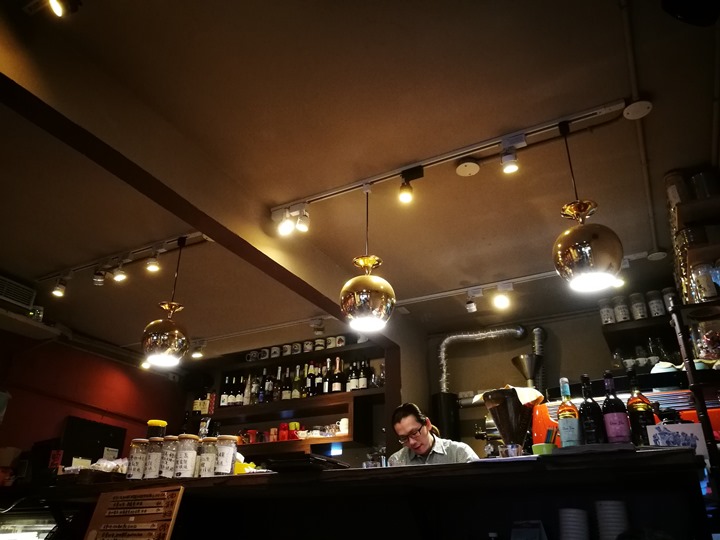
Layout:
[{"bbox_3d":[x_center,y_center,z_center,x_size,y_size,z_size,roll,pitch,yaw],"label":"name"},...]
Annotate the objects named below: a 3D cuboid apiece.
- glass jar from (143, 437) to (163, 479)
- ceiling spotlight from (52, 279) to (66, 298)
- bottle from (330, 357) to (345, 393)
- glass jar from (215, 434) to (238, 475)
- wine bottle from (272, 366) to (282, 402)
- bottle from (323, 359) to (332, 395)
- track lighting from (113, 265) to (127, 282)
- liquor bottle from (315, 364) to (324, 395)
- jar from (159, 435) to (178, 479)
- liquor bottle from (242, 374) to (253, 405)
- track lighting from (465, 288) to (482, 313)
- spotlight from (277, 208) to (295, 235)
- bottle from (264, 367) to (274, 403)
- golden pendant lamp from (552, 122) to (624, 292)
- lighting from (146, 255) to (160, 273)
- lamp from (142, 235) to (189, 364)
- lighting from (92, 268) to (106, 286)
[{"bbox_3d":[-1.114,1.019,3.040,0.087,0.217,0.087,1,-27,0],"label":"glass jar"},{"bbox_3d":[-2.179,0.134,4.080,0.078,0.125,0.085,-13,-30,25],"label":"ceiling spotlight"},{"bbox_3d":[-0.189,0.893,4.776,0.089,0.315,0.089,1,-26,-2],"label":"bottle"},{"bbox_3d":[-0.674,0.939,2.834,0.102,0.195,0.102,6,-26,-11],"label":"glass jar"},{"bbox_3d":[-0.768,1.066,5.234,0.080,0.310,0.080,1,-26,0],"label":"wine bottle"},{"bbox_3d":[-0.271,0.911,4.816,0.087,0.315,0.087,2,-26,-3],"label":"bottle"},{"bbox_3d":[-1.504,0.022,3.512,0.075,0.090,0.080,13,-28,-25],"label":"track lighting"},{"bbox_3d":[-0.361,0.966,4.882,0.078,0.288,0.078,2,-26,-4],"label":"liquor bottle"},{"bbox_3d":[-1.021,1.004,3.010,0.088,0.220,0.088,1,-27,0],"label":"jar"},{"bbox_3d":[-1.017,1.097,5.112,0.072,0.300,0.072,1,-27,0],"label":"liquor bottle"},{"bbox_3d":[0.846,0.228,4.189,0.110,0.150,0.075,-12,-29,25],"label":"track lighting"},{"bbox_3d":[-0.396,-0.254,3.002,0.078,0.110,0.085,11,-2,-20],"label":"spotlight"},{"bbox_3d":[-0.807,1.039,5.013,0.080,0.315,0.080,1,-27,0],"label":"bottle"},{"bbox_3d":[0.870,-0.289,2.238,0.250,0.735,0.250,-13,-29,26],"label":"golden pendant lamp"},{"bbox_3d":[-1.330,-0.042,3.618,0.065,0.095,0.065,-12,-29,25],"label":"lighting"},{"bbox_3d":[-1.132,0.170,3.393,0.270,0.810,0.270,-12,-29,25],"label":"lamp"},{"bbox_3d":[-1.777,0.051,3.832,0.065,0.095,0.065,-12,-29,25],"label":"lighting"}]

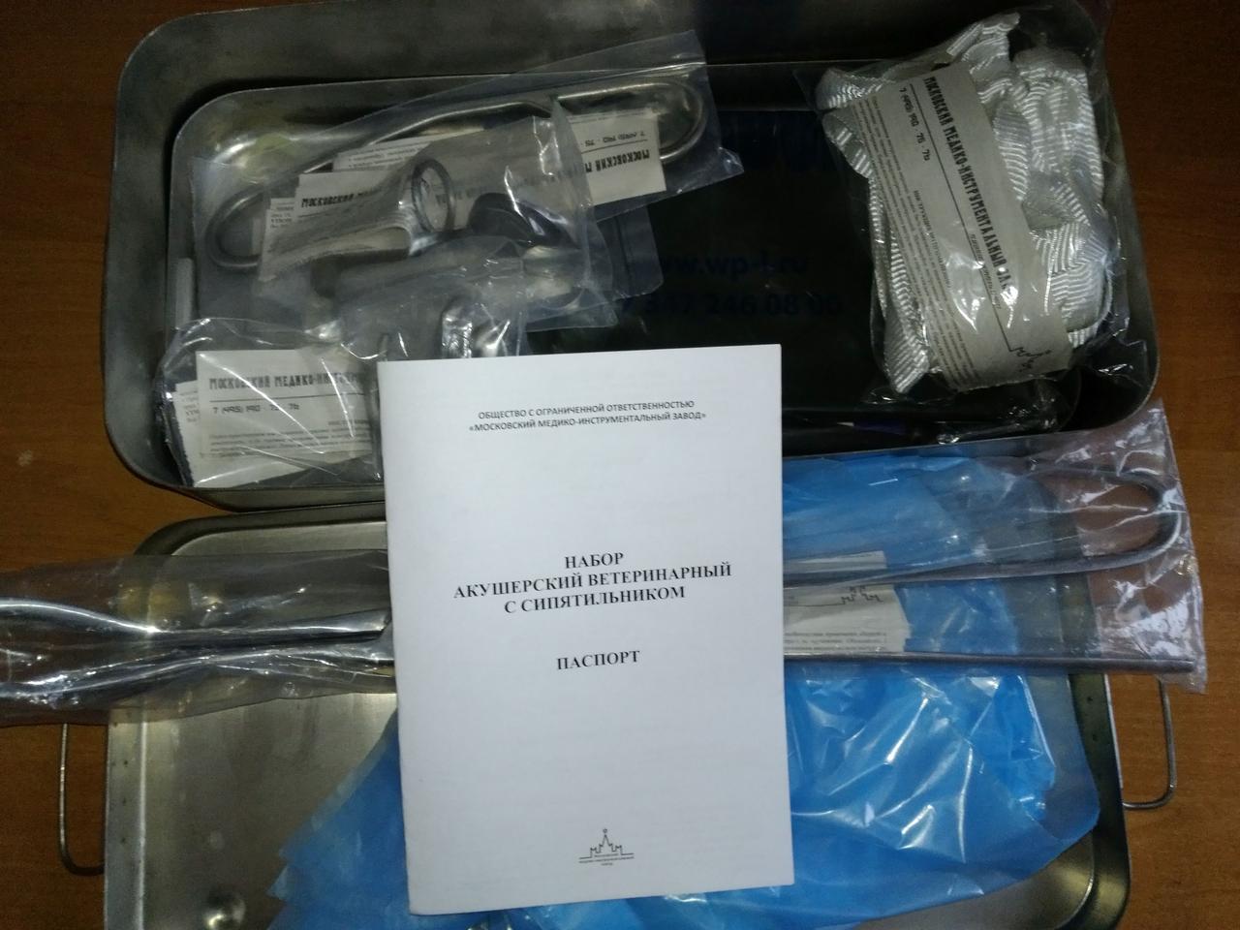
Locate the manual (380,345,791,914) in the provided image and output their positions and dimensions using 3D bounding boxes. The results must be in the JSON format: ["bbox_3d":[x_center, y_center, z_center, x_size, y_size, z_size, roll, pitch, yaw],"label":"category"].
[{"bbox_3d":[-0.010,0.063,0.379,0.148,0.005,0.210,-3,96,-5],"label":"manual"}]

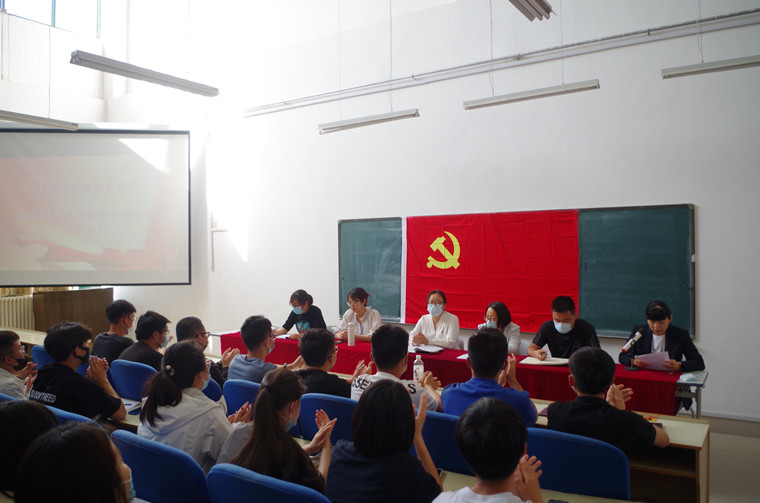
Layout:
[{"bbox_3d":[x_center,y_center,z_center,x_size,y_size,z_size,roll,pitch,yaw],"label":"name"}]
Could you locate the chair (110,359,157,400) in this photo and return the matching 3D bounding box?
[{"bbox_3d":[-1.252,1.085,3.308,0.450,0.940,0.500,-1,0,31],"label":"chair"}]

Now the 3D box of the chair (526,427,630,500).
[{"bbox_3d":[0.728,1.071,2.118,0.450,0.910,0.500,-1,0,31],"label":"chair"}]

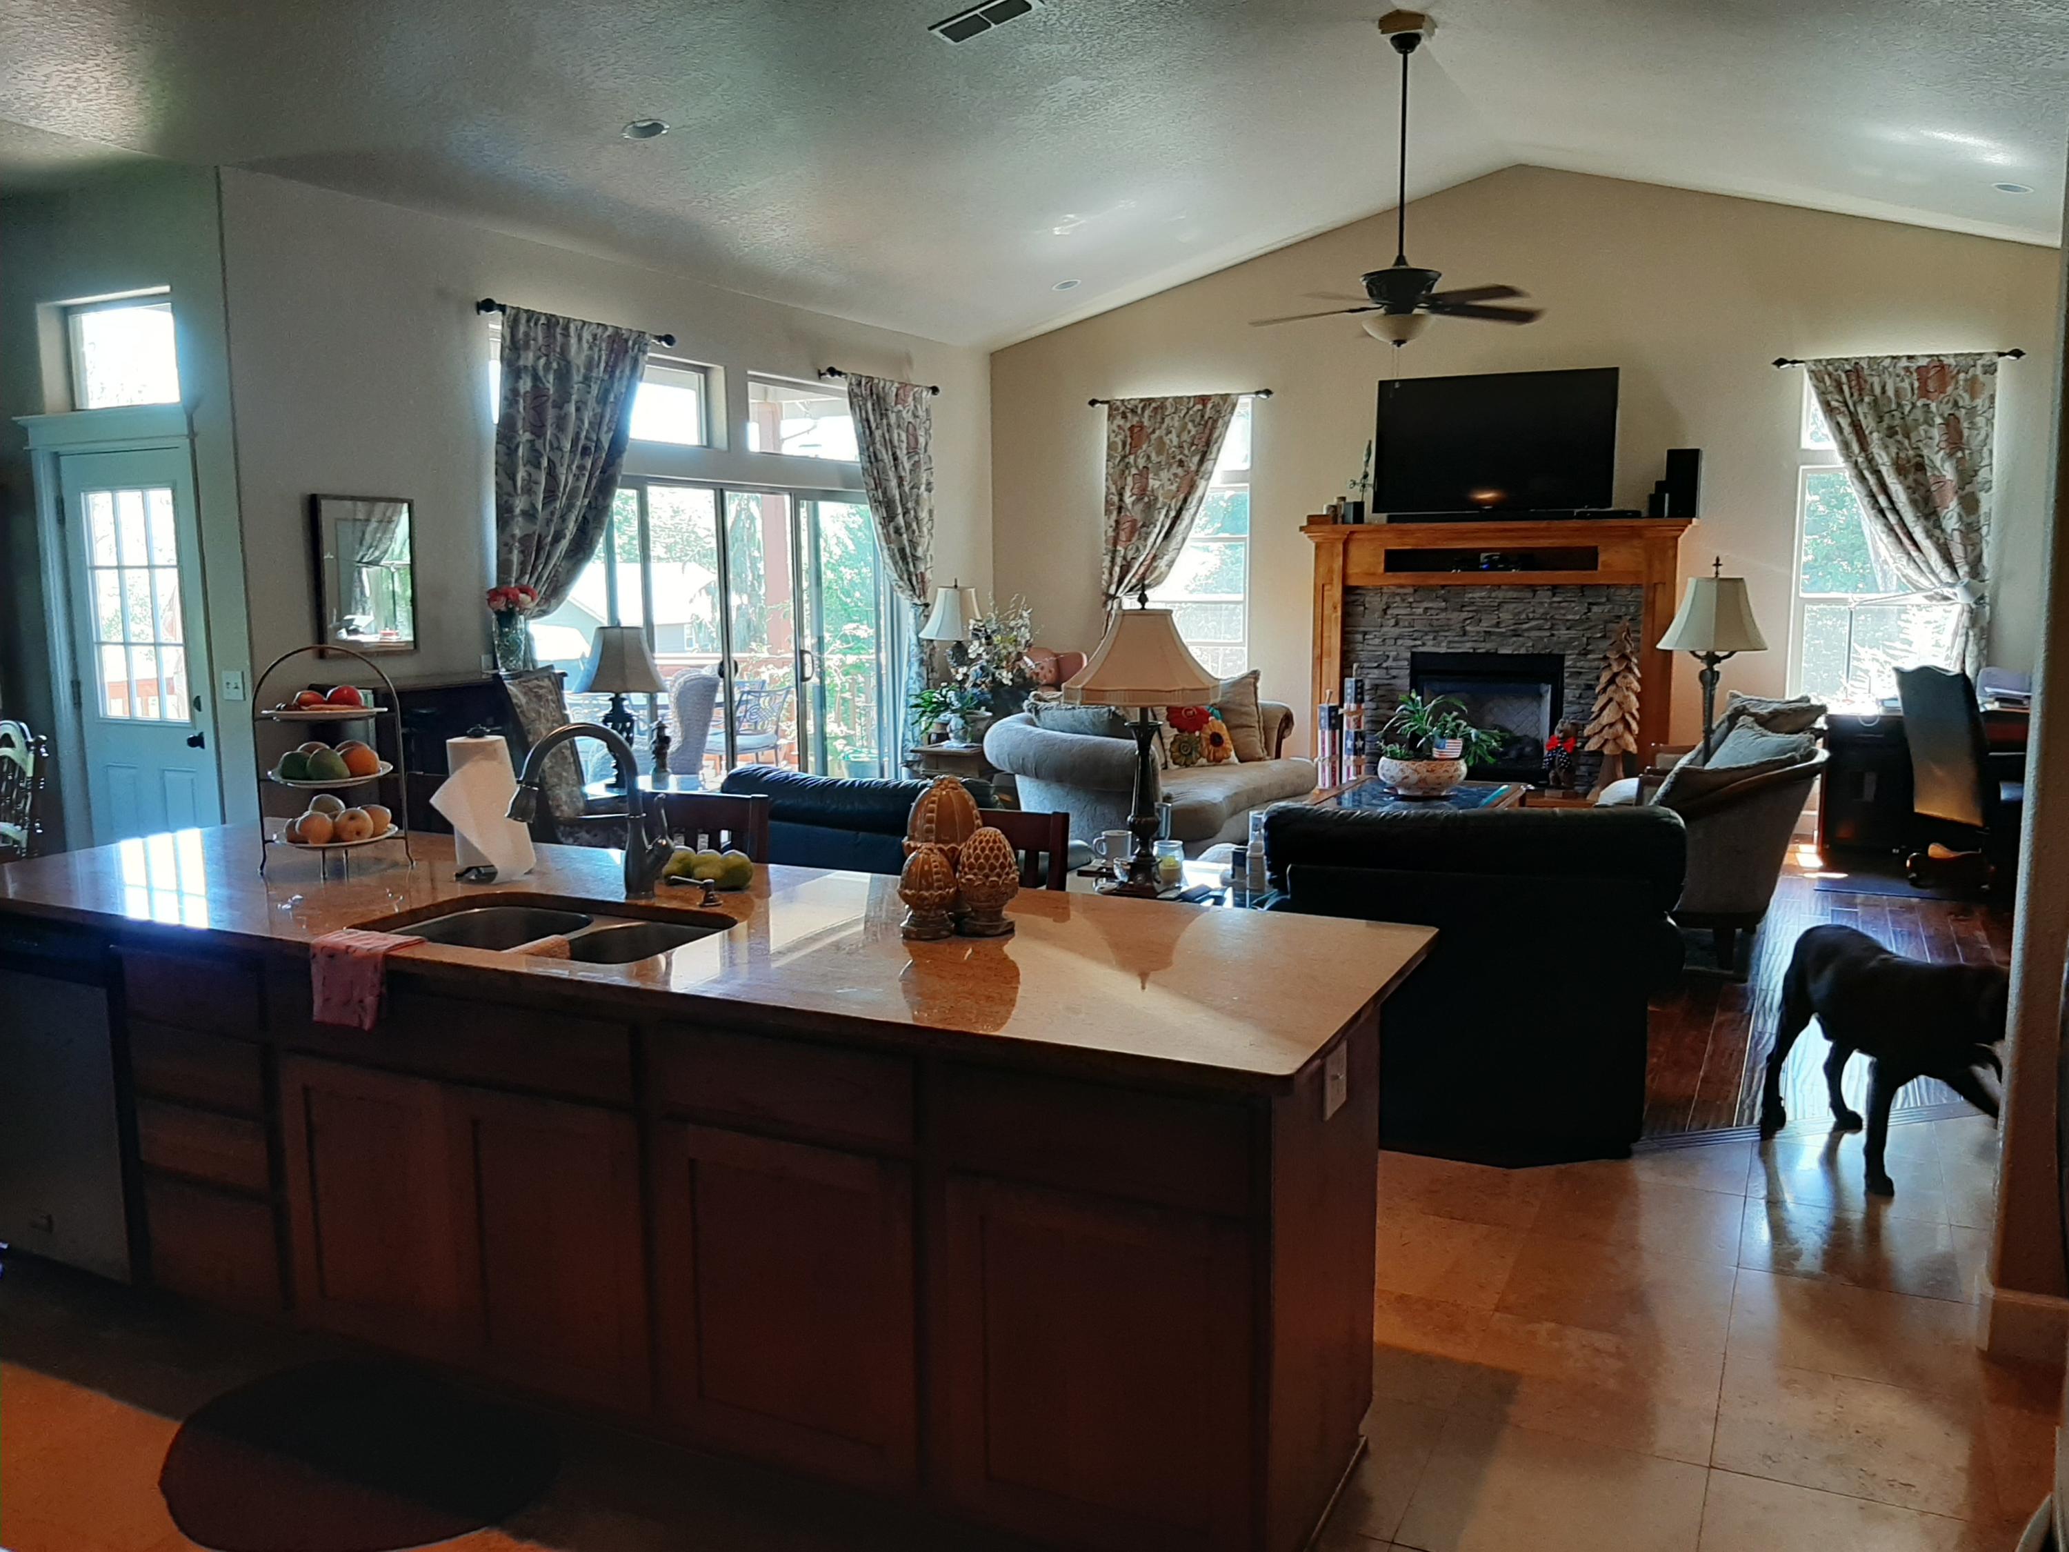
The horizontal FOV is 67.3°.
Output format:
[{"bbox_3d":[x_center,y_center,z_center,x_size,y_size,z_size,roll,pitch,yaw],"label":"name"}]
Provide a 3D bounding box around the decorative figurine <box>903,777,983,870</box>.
[{"bbox_3d":[-0.184,0.139,3.207,0.178,0.278,0.178,0,8,0],"label":"decorative figurine"}]

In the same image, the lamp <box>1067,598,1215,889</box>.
[{"bbox_3d":[0.328,-0.106,4.748,0.480,0.913,0.480,0,8,0],"label":"lamp"}]

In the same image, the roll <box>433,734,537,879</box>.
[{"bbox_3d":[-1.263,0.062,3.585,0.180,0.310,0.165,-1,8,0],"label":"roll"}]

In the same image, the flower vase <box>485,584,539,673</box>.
[{"bbox_3d":[-2.265,-0.639,6.701,0.231,0.378,0.231,3,8,26],"label":"flower vase"}]

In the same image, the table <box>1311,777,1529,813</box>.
[{"bbox_3d":[1.887,0.340,7.606,0.810,0.460,1.320,3,9,26],"label":"table"}]

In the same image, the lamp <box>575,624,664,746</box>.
[{"bbox_3d":[-1.887,-0.312,6.970,0.420,0.740,0.420,3,9,26],"label":"lamp"}]

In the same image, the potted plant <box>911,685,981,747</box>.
[{"bbox_3d":[-0.520,-0.350,9.085,0.425,0.350,0.425,0,8,0],"label":"potted plant"}]

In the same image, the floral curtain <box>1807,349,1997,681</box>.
[{"bbox_3d":[4.739,-1.221,8.635,0.923,2.240,0.130,3,8,26],"label":"floral curtain"}]

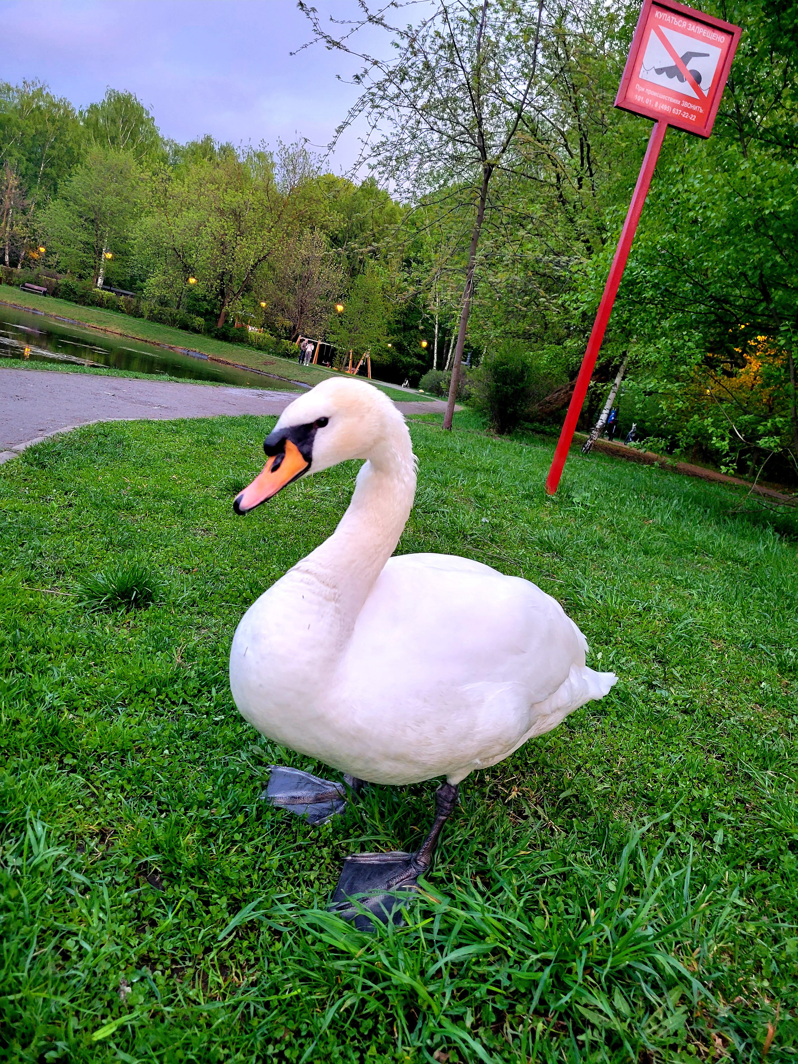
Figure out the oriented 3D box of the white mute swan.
[{"bbox_3d":[0.081,0.148,1.197,0.760,0.670,0.340,7,13,-32],"label":"white mute swan"}]

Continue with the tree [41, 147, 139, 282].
[{"bbox_3d":[-22.994,-23.228,60.027,7.106,10.203,7.106,9,12,-24],"label":"tree"}]

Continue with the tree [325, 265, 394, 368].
[{"bbox_3d":[-3.166,-16.206,61.253,4.514,7.826,4.514,13,11,-6],"label":"tree"}]

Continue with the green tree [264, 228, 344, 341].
[{"bbox_3d":[-8.128,-20.219,66.112,5.854,9.311,5.854,12,11,-10],"label":"green tree"}]

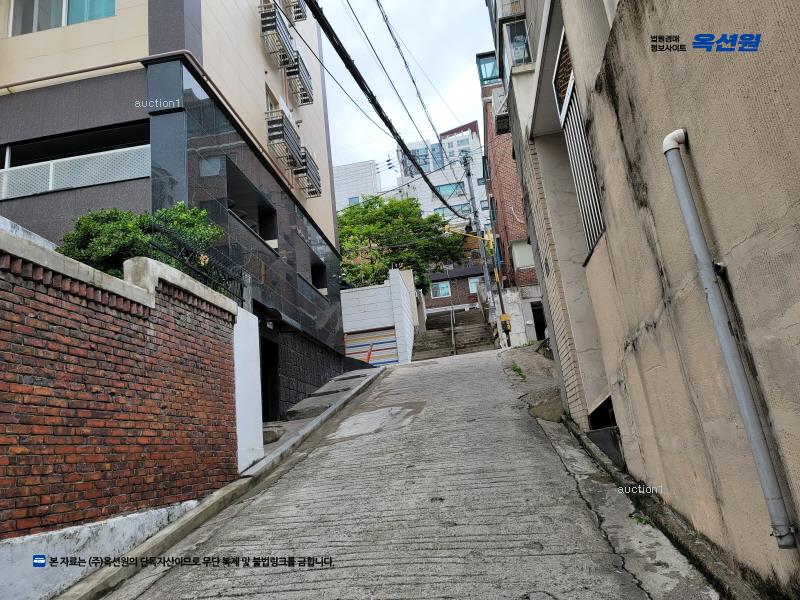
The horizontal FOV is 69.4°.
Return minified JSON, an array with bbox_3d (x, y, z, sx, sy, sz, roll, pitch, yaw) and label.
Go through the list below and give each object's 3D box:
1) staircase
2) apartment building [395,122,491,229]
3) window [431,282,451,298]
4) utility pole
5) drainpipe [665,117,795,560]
[{"bbox_3d":[2.178,1.271,23.379,2.950,3.100,6.200,-9,-16,7],"label":"staircase"},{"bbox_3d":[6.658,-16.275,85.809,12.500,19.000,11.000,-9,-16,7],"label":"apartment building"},{"bbox_3d":[2.182,-0.485,31.162,1.040,0.860,0.120,-9,-16,7],"label":"window"},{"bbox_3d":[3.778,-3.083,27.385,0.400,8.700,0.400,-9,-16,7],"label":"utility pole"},{"bbox_3d":[1.541,0.100,2.753,0.125,2.020,0.080,-9,-16,7],"label":"drainpipe"}]

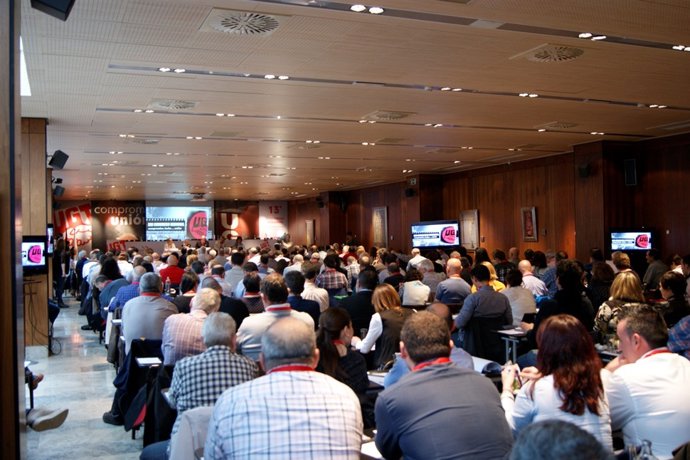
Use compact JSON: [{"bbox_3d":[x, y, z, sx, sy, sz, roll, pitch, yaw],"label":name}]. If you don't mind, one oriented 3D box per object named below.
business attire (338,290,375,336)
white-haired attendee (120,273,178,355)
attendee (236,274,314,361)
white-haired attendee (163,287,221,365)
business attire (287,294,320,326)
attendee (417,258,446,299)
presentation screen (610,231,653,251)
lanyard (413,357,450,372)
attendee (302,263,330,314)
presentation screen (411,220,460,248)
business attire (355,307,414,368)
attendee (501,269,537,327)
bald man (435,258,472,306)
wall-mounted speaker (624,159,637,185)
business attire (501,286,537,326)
[{"bbox_3d":[0.176,0.834,5.947,0.500,0.660,0.380,-1,-1,-16],"label":"business attire"},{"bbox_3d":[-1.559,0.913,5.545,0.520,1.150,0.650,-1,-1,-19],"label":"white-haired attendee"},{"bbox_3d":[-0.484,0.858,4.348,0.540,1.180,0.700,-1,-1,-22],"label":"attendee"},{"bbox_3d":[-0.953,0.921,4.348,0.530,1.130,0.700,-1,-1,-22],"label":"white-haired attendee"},{"bbox_3d":[-0.404,0.840,5.593,0.480,0.640,0.380,-1,-1,-22],"label":"business attire"},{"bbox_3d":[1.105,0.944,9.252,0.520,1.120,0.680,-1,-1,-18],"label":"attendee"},{"bbox_3d":[5.288,0.188,12.698,0.800,0.450,0.080,-1,-1,10],"label":"presentation screen"},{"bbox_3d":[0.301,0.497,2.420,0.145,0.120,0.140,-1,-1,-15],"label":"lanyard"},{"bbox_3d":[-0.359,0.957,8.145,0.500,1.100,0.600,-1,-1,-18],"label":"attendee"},{"bbox_3d":[2.343,0.117,17.797,1.280,0.710,0.090,-1,-1,7],"label":"presentation screen"},{"bbox_3d":[0.306,0.834,4.747,0.470,0.600,0.420,-1,-1,-22],"label":"business attire"},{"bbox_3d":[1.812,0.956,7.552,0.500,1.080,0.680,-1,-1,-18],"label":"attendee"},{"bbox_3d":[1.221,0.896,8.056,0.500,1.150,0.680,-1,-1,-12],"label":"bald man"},{"bbox_3d":[5.223,-1.050,12.600,0.240,0.450,0.230,-1,7,42],"label":"wall-mounted speaker"},{"bbox_3d":[1.840,0.907,7.445,0.470,0.600,0.380,-1,-1,-18],"label":"business attire"}]

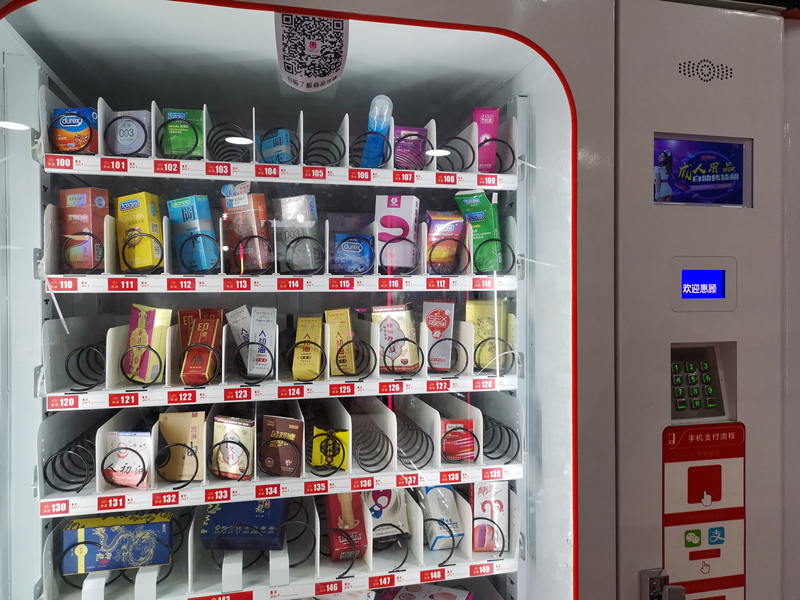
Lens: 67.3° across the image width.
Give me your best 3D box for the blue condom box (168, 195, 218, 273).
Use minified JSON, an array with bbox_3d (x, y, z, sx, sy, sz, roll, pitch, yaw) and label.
[{"bbox_3d":[-0.337,-0.107,0.985,0.058,0.117,0.033,-6,6,24],"label":"blue condom box"}]

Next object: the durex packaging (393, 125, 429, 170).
[{"bbox_3d":[0.016,-0.262,1.043,0.059,0.069,0.022,-1,9,-18],"label":"durex packaging"}]

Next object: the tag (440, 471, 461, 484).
[{"bbox_3d":[0.084,0.289,0.982,0.036,0.018,0.004,0,1,-14],"label":"tag"}]

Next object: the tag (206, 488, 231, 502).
[{"bbox_3d":[-0.297,0.319,0.982,0.040,0.020,0.002,0,1,-14],"label":"tag"}]

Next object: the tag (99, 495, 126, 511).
[{"bbox_3d":[-0.403,0.284,0.838,0.035,0.018,0.002,0,1,-14],"label":"tag"}]

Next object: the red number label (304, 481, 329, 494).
[{"bbox_3d":[-0.129,0.291,0.930,0.036,0.018,0.004,0,1,-14],"label":"red number label"}]

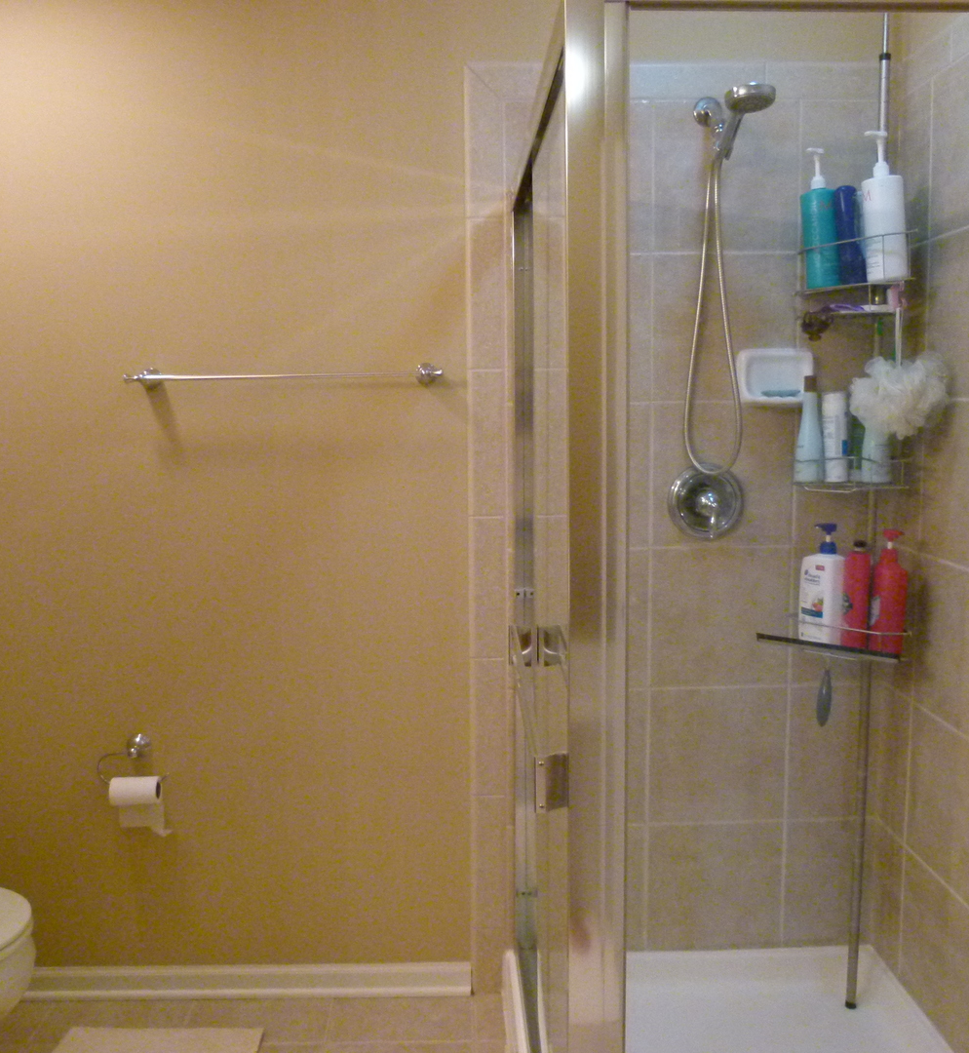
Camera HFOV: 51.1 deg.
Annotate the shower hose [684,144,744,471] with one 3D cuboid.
[{"bbox_3d":[0.482,-0.453,2.134,0.128,0.679,0.055,-1,7,-1],"label":"shower hose"}]

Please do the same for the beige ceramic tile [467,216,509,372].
[{"bbox_3d":[0.005,-0.518,2.272,0.080,0.329,0.010,-1,7,-2],"label":"beige ceramic tile"}]

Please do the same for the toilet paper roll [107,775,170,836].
[{"bbox_3d":[-0.775,0.625,2.271,0.118,0.122,0.065,-1,7,-1],"label":"toilet paper roll"}]

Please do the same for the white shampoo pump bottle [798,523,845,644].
[{"bbox_3d":[0.704,0.116,2.102,0.056,0.249,0.084,-6,8,-36],"label":"white shampoo pump bottle"}]

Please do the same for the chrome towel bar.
[{"bbox_3d":[-0.437,-0.332,2.236,0.685,0.054,0.088,-1,7,-2],"label":"chrome towel bar"}]

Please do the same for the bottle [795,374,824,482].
[{"bbox_3d":[0.668,-0.200,2.075,0.057,0.215,0.057,5,9,38],"label":"bottle"}]

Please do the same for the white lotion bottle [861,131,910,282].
[{"bbox_3d":[0.803,-0.641,2.029,0.084,0.293,0.082,-8,7,-18],"label":"white lotion bottle"}]

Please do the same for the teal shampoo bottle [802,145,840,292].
[{"bbox_3d":[0.667,-0.610,2.016,0.070,0.272,0.070,-3,7,19],"label":"teal shampoo bottle"}]

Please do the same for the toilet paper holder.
[{"bbox_3d":[-0.803,0.534,2.330,0.152,0.100,0.085,-1,7,-2],"label":"toilet paper holder"}]

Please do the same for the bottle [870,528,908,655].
[{"bbox_3d":[0.812,0.131,2.043,0.052,0.253,0.076,-3,7,-19],"label":"bottle"}]

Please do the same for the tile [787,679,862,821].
[{"bbox_3d":[0.826,0.541,2.425,0.204,0.329,0.010,-1,7,-2],"label":"tile"}]

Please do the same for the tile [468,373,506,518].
[{"bbox_3d":[0.009,-0.187,2.312,0.080,0.329,0.010,-1,7,-2],"label":"tile"}]

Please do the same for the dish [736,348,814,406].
[{"bbox_3d":[0.642,-0.332,2.239,0.168,0.122,0.075,-1,7,-2],"label":"dish"}]

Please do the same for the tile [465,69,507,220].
[{"bbox_3d":[0.004,-0.829,2.201,0.084,0.312,0.012,-1,7,-2],"label":"tile"}]

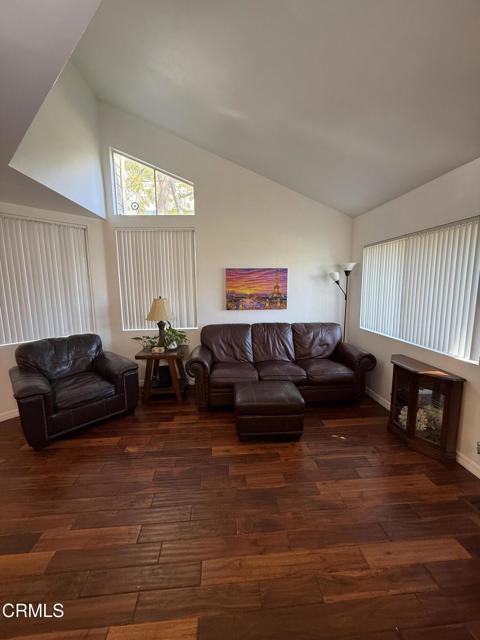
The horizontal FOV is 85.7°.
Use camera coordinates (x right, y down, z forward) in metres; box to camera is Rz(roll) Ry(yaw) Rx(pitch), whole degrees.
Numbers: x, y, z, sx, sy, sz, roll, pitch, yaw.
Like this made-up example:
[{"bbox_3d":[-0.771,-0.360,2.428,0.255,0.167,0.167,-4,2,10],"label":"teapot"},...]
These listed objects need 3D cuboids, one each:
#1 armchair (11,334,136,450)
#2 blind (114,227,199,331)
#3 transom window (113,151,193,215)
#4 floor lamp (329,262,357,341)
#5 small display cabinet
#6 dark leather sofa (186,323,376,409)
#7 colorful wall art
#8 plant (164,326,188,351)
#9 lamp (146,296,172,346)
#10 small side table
[{"bbox_3d":[-1.902,0.693,3.004,0.900,0.890,1.100,6,10,43],"label":"armchair"},{"bbox_3d":[-1.170,-0.558,3.744,1.070,1.410,0.070,-1,8,-4],"label":"blind"},{"bbox_3d":[-1.194,-1.869,3.580,1.100,0.860,0.090,-1,8,-4],"label":"transom window"},{"bbox_3d":[1.498,0.084,3.783,0.380,1.800,0.280,-1,8,-4],"label":"floor lamp"},{"bbox_3d":[1.674,0.797,2.504,0.260,0.717,0.790,-1,8,-4],"label":"small display cabinet"},{"bbox_3d":[0.509,0.550,3.528,2.300,0.970,0.880,-1,8,-2],"label":"dark leather sofa"},{"bbox_3d":[0.262,-0.445,3.829,0.910,0.620,0.035,-1,8,-4],"label":"colorful wall art"},{"bbox_3d":[-0.868,0.240,3.537,0.360,0.350,0.330,-1,8,-4],"label":"plant"},{"bbox_3d":[-1.073,0.055,3.548,0.360,0.730,0.360,-1,8,-4],"label":"lamp"},{"bbox_3d":[-1.024,0.737,3.571,0.610,0.630,0.570,-1,8,-4],"label":"small side table"}]

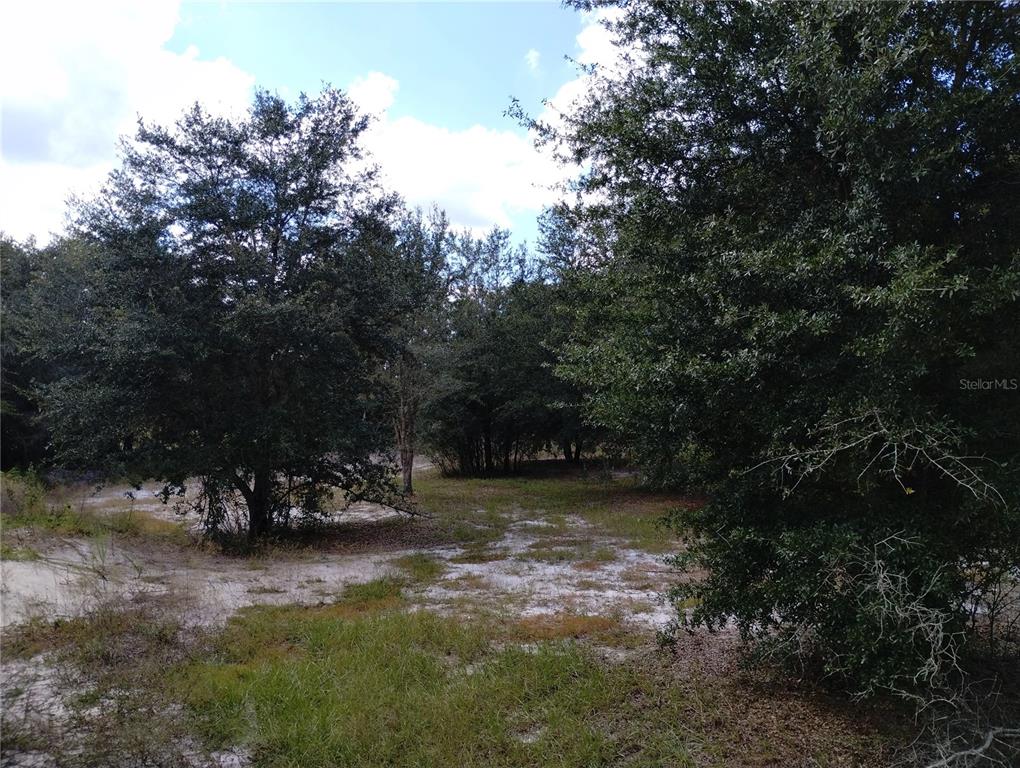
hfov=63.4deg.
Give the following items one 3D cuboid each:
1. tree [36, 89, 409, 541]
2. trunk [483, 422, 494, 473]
[{"bbox_3d":[-4.070,-0.980,11.700,5.200,6.300,4.900,0,-2,0],"label":"tree"},{"bbox_3d":[-0.560,1.650,21.500,0.300,1.300,0.300,0,-2,0],"label":"trunk"}]

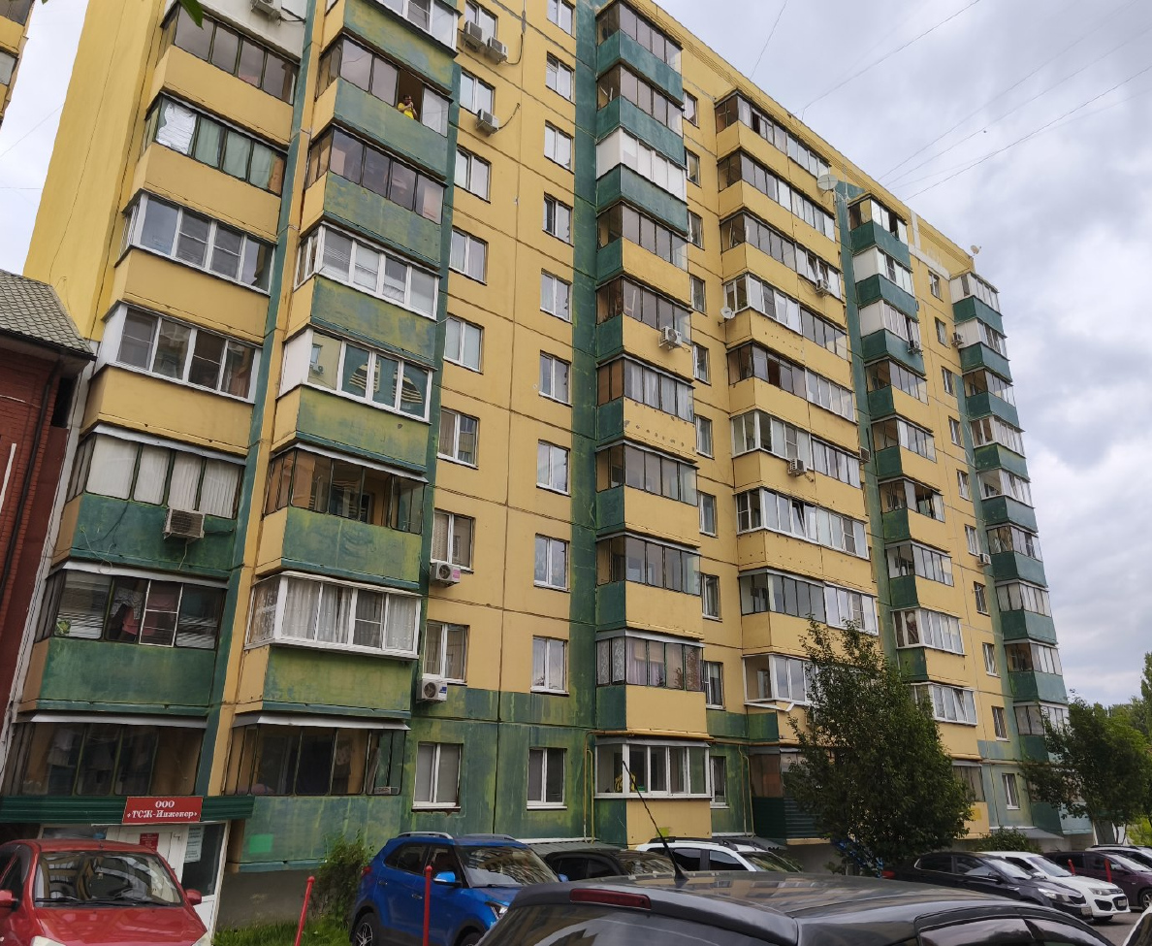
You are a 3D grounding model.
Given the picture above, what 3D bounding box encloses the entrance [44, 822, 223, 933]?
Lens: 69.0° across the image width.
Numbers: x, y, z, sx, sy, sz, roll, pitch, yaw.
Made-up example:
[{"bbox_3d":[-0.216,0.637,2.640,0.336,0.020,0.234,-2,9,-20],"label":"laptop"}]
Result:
[{"bbox_3d":[-7.555,6.965,14.130,2.970,1.980,0.450,17,-26,-38],"label":"entrance"}]

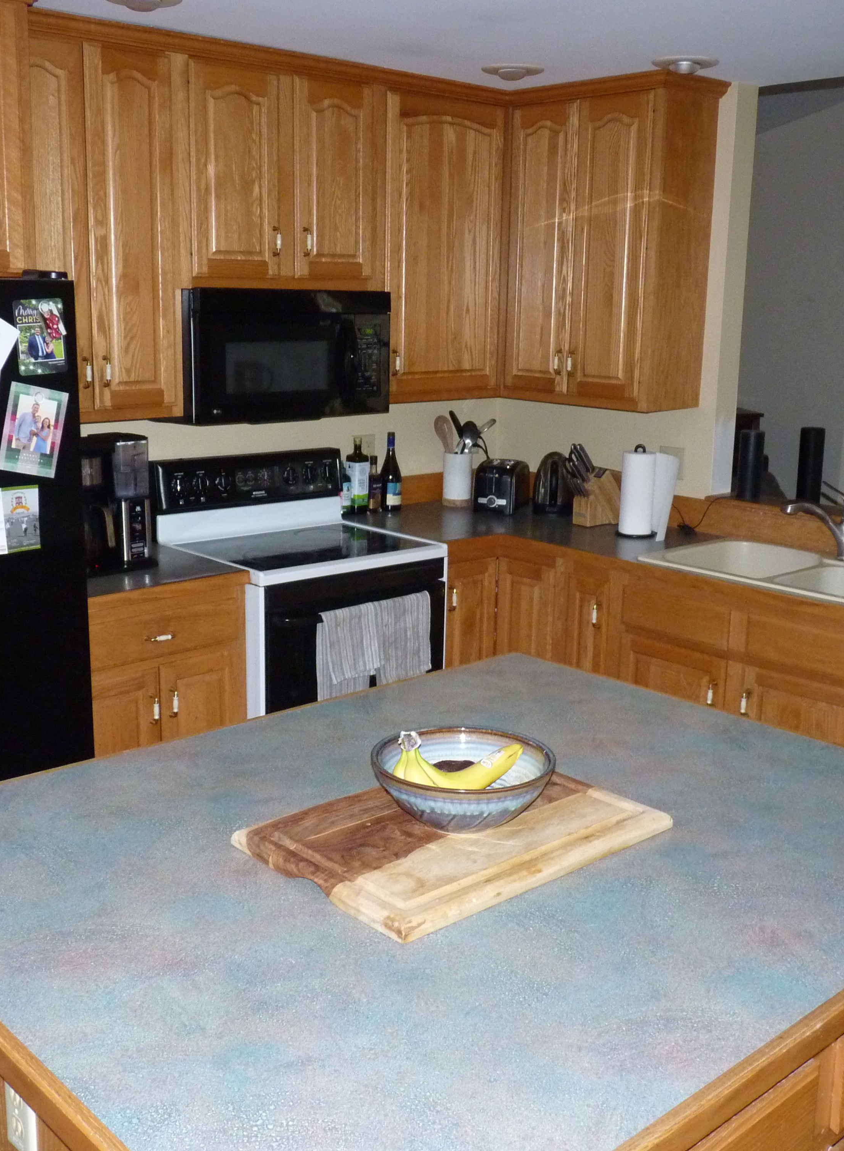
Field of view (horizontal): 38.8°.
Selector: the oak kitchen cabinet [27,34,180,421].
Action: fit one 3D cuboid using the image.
[{"bbox_3d":[-1.051,-0.998,3.534,0.620,1.059,0.333,-10,17,-41],"label":"oak kitchen cabinet"}]

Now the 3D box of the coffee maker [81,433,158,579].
[{"bbox_3d":[-0.996,-0.223,3.639,0.250,0.387,0.285,13,17,42],"label":"coffee maker"}]

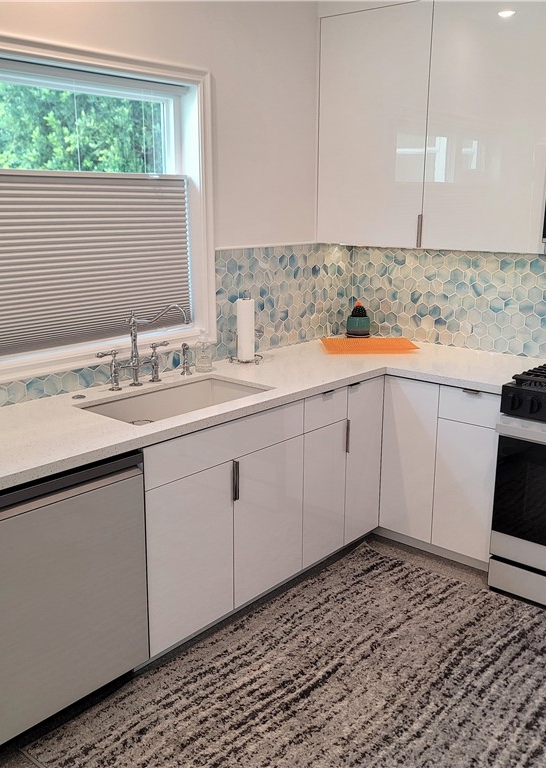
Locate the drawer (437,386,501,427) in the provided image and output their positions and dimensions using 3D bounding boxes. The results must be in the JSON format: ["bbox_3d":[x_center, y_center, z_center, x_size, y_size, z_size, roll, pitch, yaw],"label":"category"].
[{"bbox_3d":[1.016,0.060,3.350,0.300,0.147,0.480,12,18,39],"label":"drawer"}]

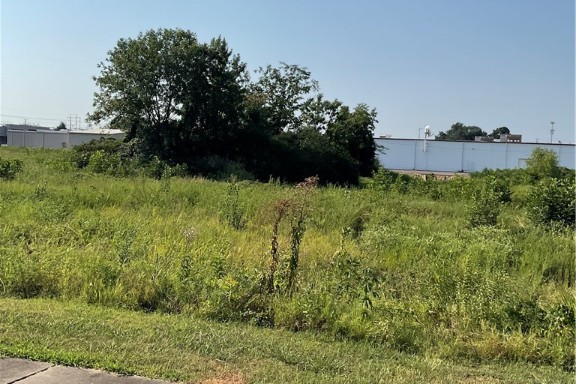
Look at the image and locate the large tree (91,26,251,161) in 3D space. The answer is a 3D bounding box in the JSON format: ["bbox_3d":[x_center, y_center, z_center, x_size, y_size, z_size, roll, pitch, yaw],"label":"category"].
[{"bbox_3d":[-6.501,-4.760,35.000,8.300,8.250,7.500,1,4,-11],"label":"large tree"}]

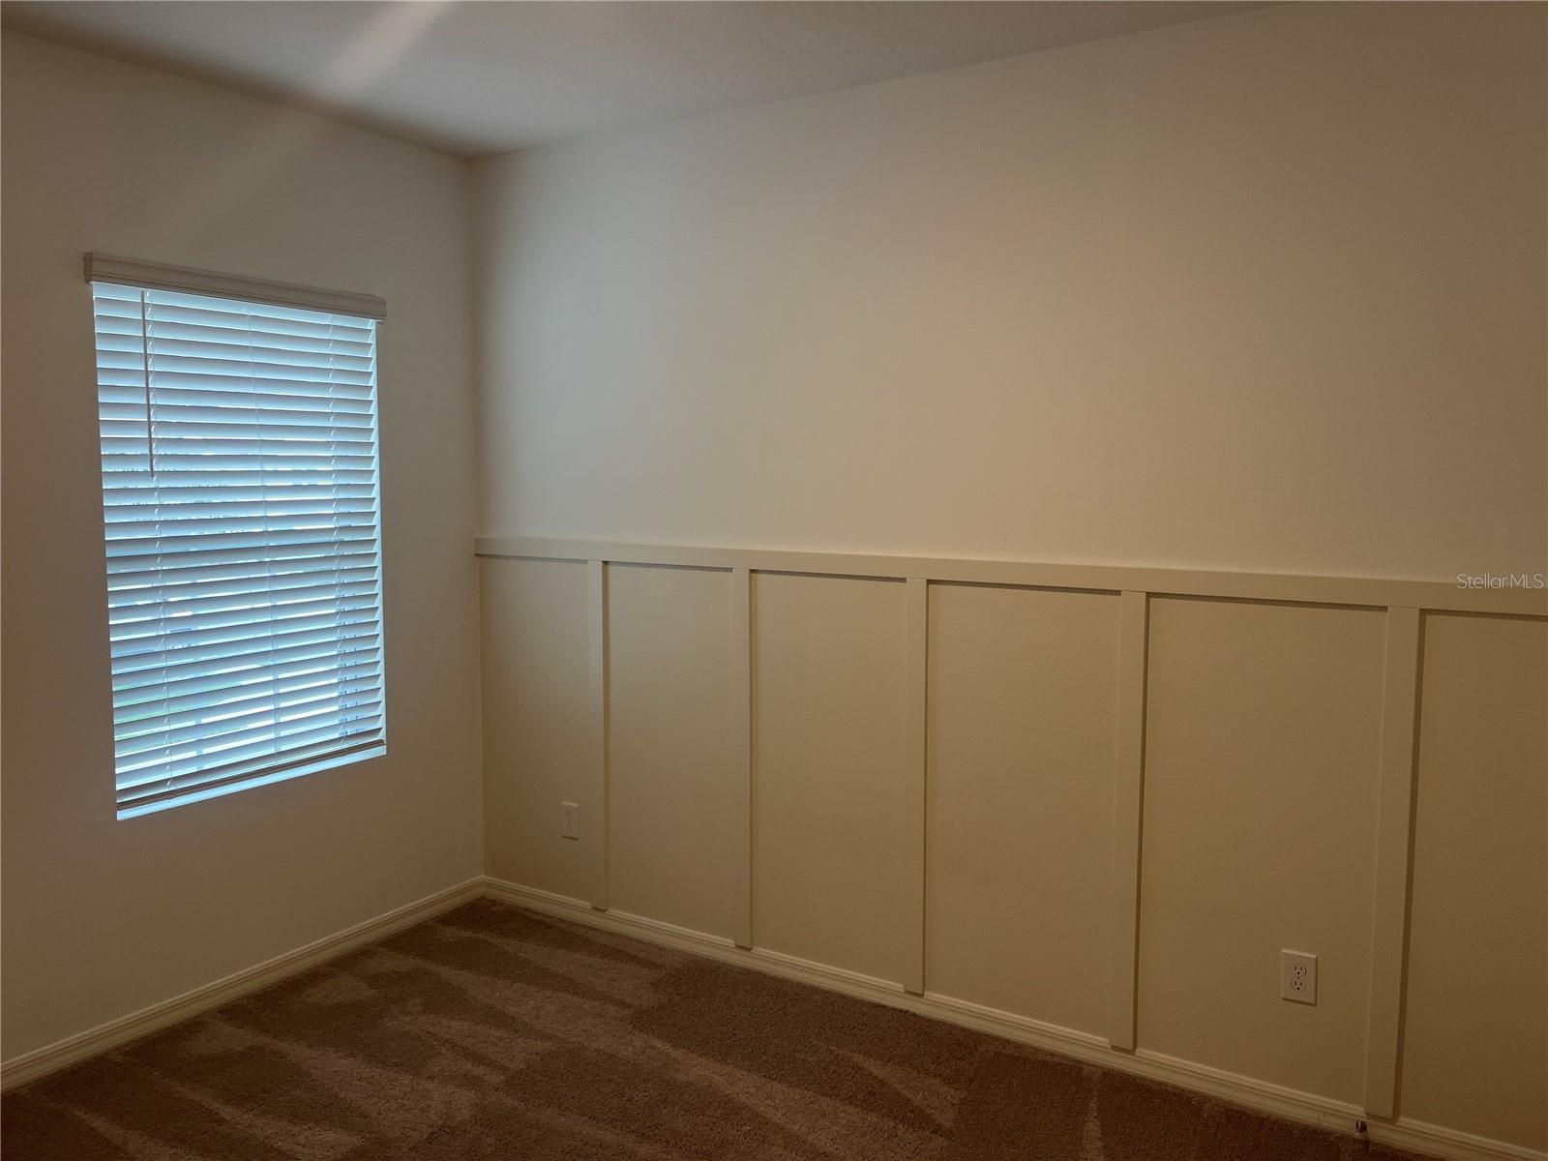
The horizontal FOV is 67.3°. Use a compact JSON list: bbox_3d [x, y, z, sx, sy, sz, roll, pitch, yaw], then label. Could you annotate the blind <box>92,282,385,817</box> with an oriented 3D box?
[{"bbox_3d":[-1.555,-0.103,3.495,0.060,1.430,0.898,3,6,32],"label":"blind"}]

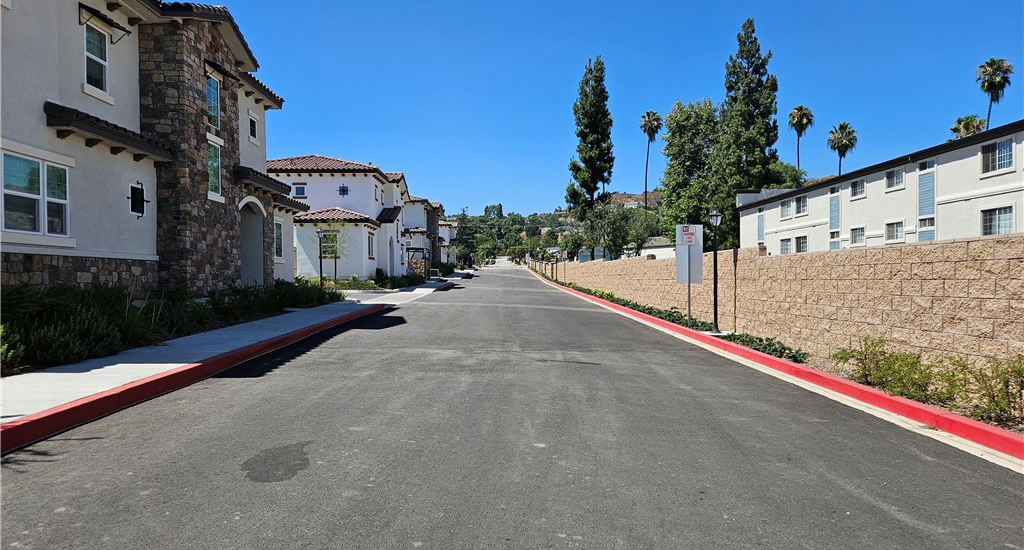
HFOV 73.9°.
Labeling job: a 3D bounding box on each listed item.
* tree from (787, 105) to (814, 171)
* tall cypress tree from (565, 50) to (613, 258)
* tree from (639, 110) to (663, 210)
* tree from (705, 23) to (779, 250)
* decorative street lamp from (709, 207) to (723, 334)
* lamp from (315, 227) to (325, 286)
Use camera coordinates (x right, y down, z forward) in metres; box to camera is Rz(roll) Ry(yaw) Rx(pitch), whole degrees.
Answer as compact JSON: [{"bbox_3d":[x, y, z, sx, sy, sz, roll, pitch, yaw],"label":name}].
[{"bbox_3d":[33.980,-10.121,80.000,3.100,19.500,3.100,0,0,0],"label":"tree"},{"bbox_3d":[7.845,-11.337,68.000,4.600,21.000,4.600,0,0,0],"label":"tall cypress tree"},{"bbox_3d":[17.443,-10.792,86.000,2.900,20.000,2.900,0,0,0],"label":"tree"},{"bbox_3d":[21.277,-11.873,62.000,6.200,23.000,6.200,0,0,0],"label":"tree"},{"bbox_3d":[4.493,-0.078,15.000,0.280,2.710,0.280,0,0,0],"label":"decorative street lamp"},{"bbox_3d":[-7.036,-0.384,25.000,0.280,2.700,0.280,0,0,0],"label":"lamp"}]

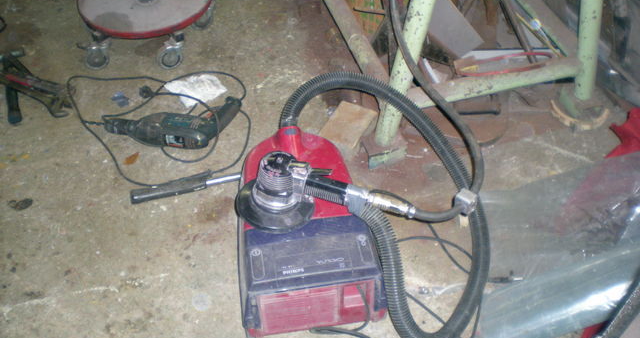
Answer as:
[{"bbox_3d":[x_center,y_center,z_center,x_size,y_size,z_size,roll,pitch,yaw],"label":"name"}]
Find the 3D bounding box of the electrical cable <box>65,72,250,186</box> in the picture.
[{"bbox_3d":[-0.438,-0.132,1.798,0.520,0.060,0.438,-1,47,0],"label":"electrical cable"}]

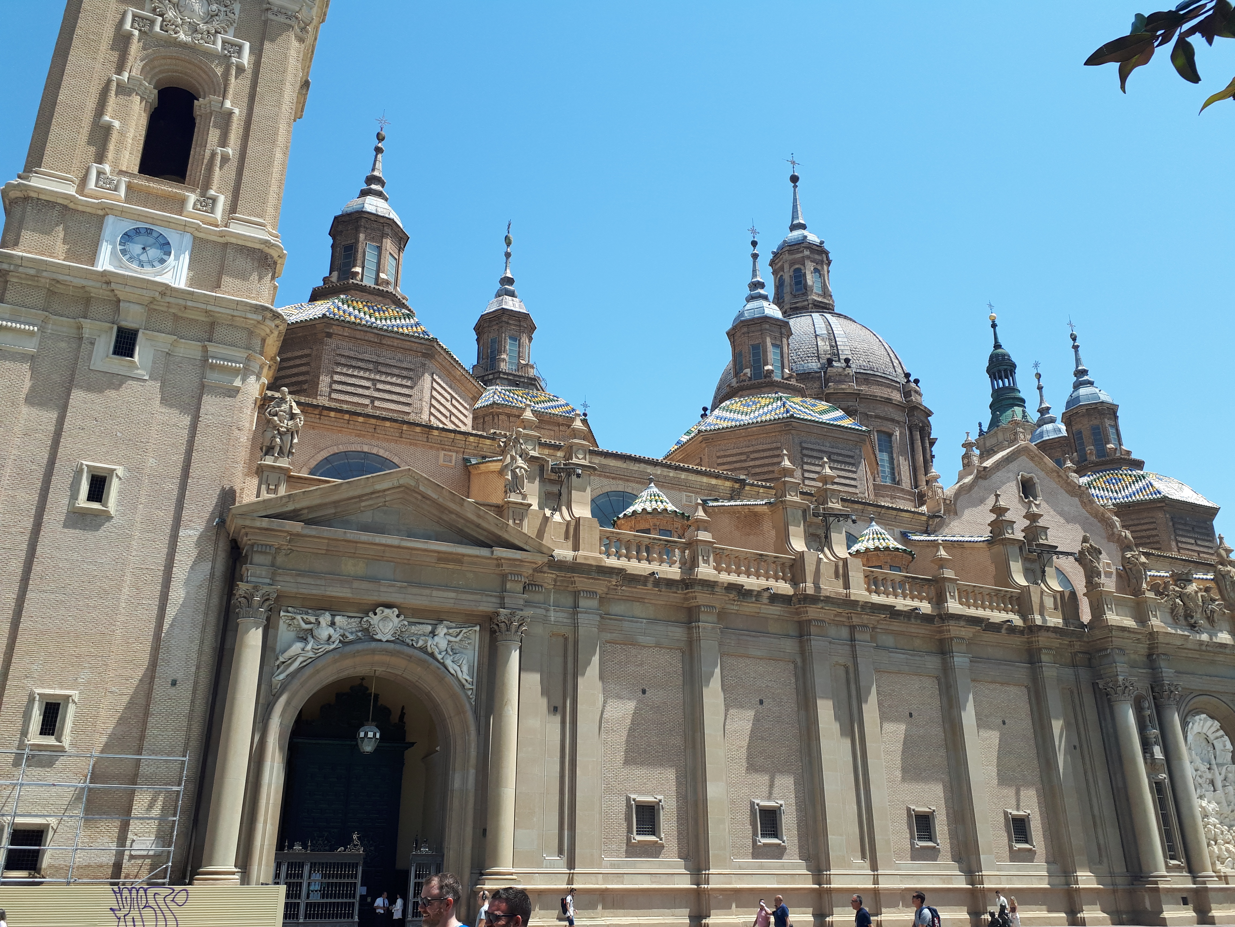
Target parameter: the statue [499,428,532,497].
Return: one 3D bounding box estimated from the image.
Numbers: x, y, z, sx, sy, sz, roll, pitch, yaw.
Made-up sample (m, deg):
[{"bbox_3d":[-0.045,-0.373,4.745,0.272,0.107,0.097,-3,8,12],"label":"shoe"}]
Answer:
[{"bbox_3d":[-4.682,-0.088,44.456,1.500,3.300,1.250,10,-25,-22],"label":"statue"}]

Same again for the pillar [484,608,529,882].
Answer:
[{"bbox_3d":[-4.406,10.708,37.813,1.550,10.150,1.550,10,-25,-22],"label":"pillar"}]

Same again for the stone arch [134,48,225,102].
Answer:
[{"bbox_3d":[-20.106,-18.118,44.346,3.850,2.300,1.100,10,-25,-22],"label":"stone arch"}]

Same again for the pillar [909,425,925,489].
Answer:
[{"bbox_3d":[28.473,-0.677,91.361,0.950,7.000,0.950,10,-25,-22],"label":"pillar"}]

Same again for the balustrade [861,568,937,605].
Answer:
[{"bbox_3d":[15.109,6.612,51.636,4.900,1.500,0.500,10,-25,-22],"label":"balustrade"}]

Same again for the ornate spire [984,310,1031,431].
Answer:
[{"bbox_3d":[65.186,-16.183,163.894,7.000,23.300,7.000,10,-25,-22],"label":"ornate spire"}]

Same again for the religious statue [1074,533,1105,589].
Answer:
[{"bbox_3d":[28.165,5.834,57.813,1.500,3.400,1.250,10,-25,-22],"label":"religious statue"}]

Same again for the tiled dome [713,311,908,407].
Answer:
[{"bbox_3d":[20.973,-10.666,104.759,20.600,12.200,20.600,0,-23,0],"label":"tiled dome"}]

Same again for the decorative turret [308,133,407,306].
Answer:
[{"bbox_3d":[-16.654,-16.161,65.306,6.700,16.700,6.700,10,-25,-22],"label":"decorative turret"}]

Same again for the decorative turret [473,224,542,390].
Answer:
[{"bbox_3d":[-10.020,-13.966,88.296,6.400,19.300,6.400,10,-25,-22],"label":"decorative turret"}]

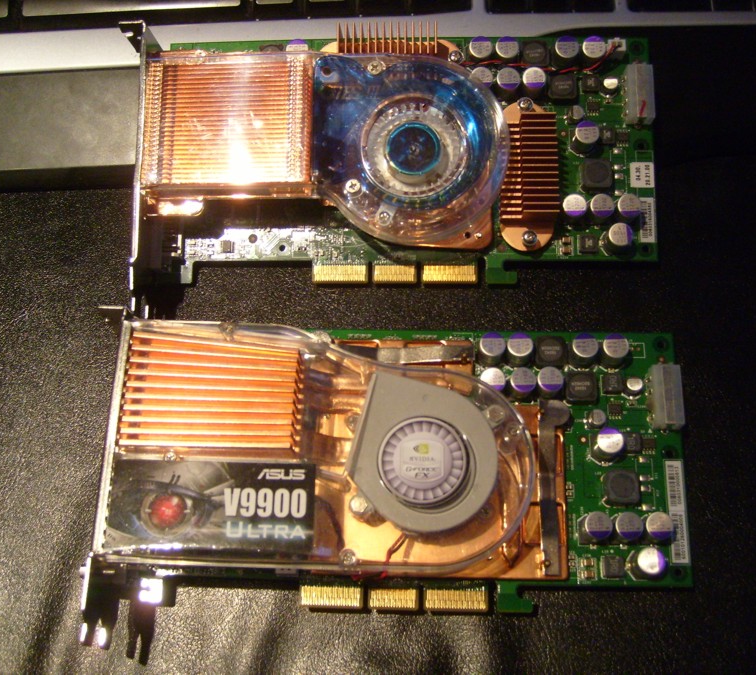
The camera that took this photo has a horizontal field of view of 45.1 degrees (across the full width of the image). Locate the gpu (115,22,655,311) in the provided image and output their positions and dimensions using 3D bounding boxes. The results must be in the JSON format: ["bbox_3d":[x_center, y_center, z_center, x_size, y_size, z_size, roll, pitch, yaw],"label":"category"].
[{"bbox_3d":[0.006,-0.070,0.365,0.217,0.036,0.121,0,82,3],"label":"gpu"}]

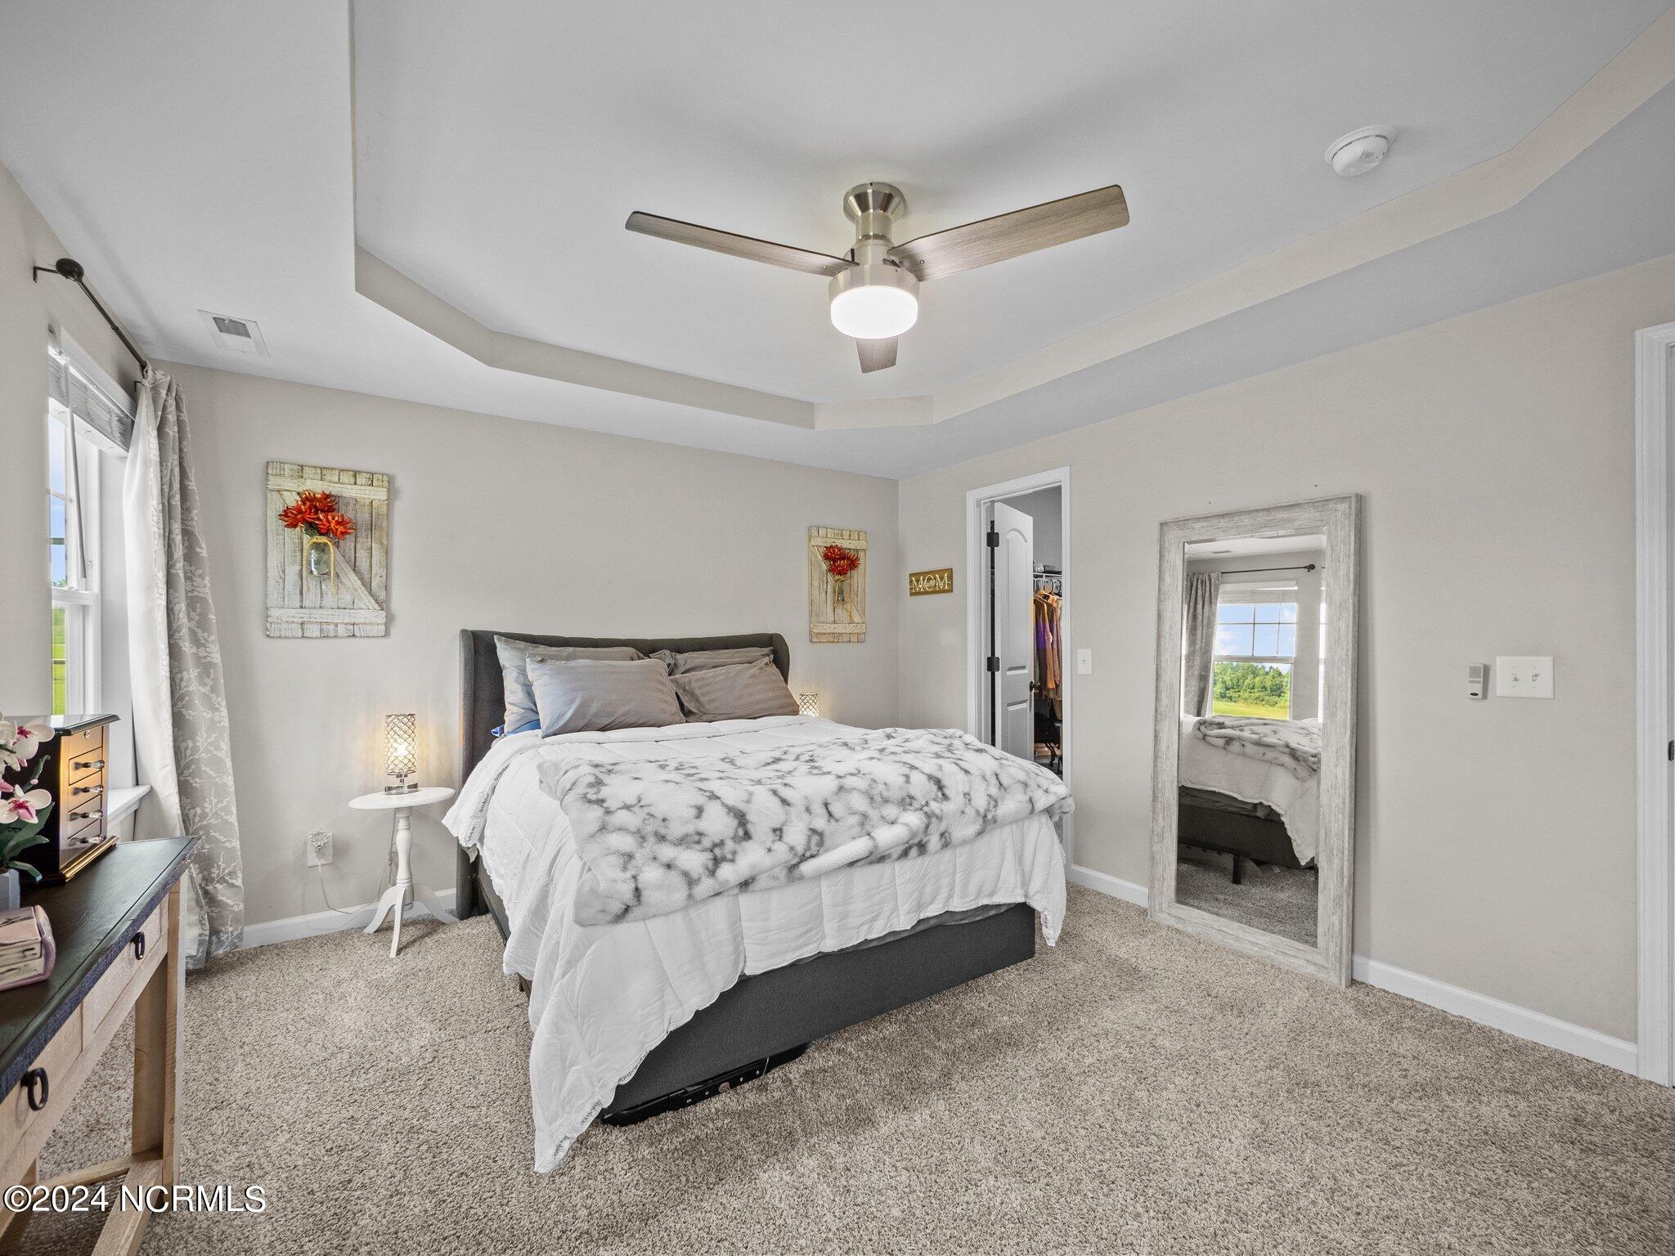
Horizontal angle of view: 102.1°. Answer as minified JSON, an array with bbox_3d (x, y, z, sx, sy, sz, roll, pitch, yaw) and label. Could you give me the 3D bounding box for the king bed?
[{"bbox_3d":[-0.490,0.660,2.830,1.832,1.296,2.021,0,0,-34],"label":"king bed"}]

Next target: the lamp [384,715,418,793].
[{"bbox_3d":[-1.850,0.549,2.888,0.120,0.335,0.120,0,0,-34],"label":"lamp"}]

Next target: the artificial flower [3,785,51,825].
[{"bbox_3d":[-1.482,0.324,1.238,0.066,0.065,0.040,0,0,-41],"label":"artificial flower"}]

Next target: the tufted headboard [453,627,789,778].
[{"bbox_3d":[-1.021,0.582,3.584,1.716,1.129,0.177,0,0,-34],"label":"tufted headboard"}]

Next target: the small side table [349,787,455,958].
[{"bbox_3d":[-1.833,1.015,2.872,0.385,0.595,0.385,0,0,-34],"label":"small side table"}]

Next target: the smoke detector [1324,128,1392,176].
[{"bbox_3d":[1.283,-1.159,1.664,0.139,0.047,0.139,0,0,-34],"label":"smoke detector"}]

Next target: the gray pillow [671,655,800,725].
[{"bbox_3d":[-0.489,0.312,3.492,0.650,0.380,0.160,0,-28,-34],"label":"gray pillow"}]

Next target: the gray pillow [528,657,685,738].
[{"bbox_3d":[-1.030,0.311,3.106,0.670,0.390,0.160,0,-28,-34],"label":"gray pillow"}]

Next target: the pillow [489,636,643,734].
[{"bbox_3d":[-1.262,0.267,3.229,0.670,0.440,0.160,0,-14,-34],"label":"pillow"}]

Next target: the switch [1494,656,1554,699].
[{"bbox_3d":[2.168,0.156,2.139,0.012,0.127,0.130,0,0,-34],"label":"switch"}]

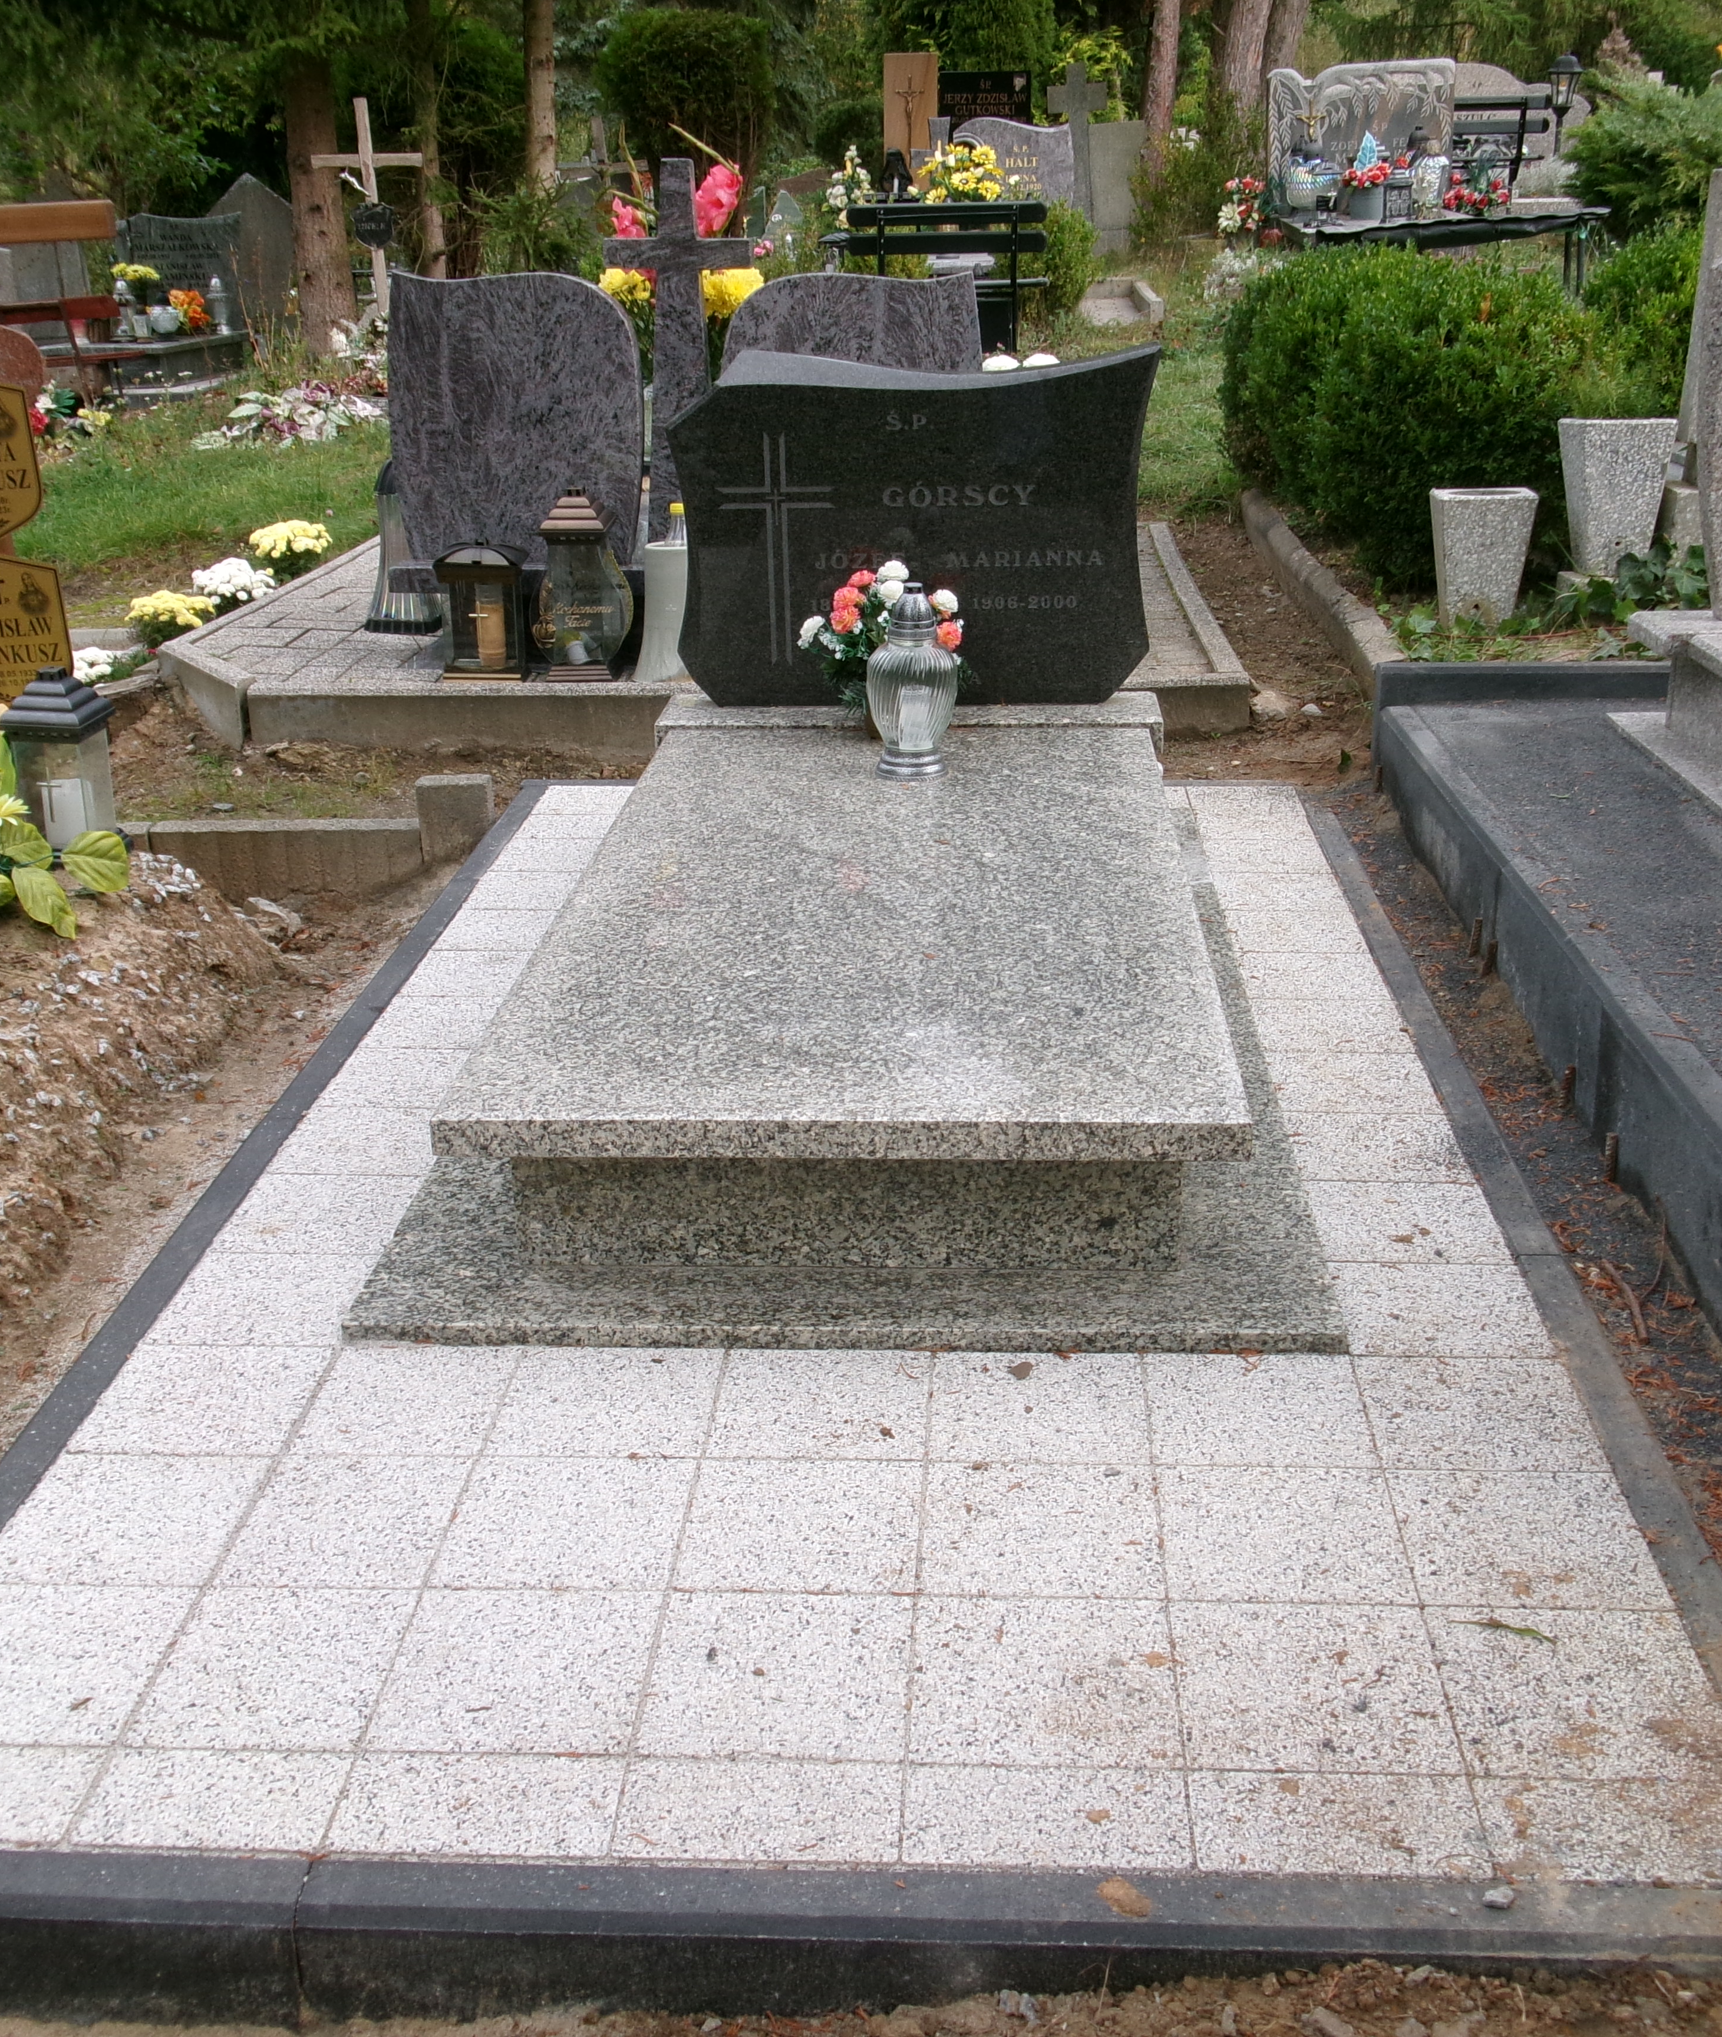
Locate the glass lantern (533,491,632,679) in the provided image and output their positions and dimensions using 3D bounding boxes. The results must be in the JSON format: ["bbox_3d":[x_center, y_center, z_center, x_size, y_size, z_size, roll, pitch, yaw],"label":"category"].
[{"bbox_3d":[-0.549,-0.850,4.323,0.165,0.356,0.165,1,21,2],"label":"glass lantern"}]

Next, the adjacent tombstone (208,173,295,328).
[{"bbox_3d":[-3.050,-3.807,10.964,0.500,0.870,0.140,0,21,4],"label":"adjacent tombstone"}]

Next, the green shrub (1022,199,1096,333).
[{"bbox_3d":[1.203,-4.882,14.238,0.660,0.790,0.640,1,21,3],"label":"green shrub"}]

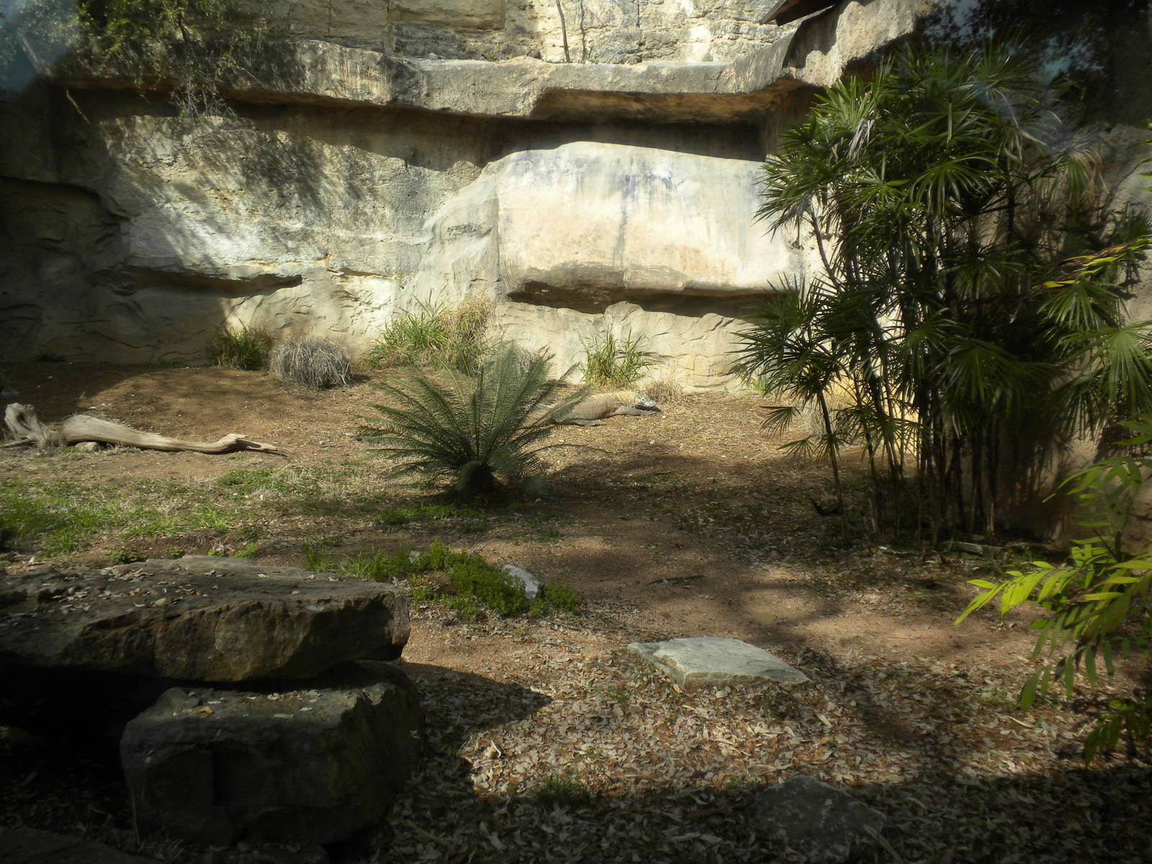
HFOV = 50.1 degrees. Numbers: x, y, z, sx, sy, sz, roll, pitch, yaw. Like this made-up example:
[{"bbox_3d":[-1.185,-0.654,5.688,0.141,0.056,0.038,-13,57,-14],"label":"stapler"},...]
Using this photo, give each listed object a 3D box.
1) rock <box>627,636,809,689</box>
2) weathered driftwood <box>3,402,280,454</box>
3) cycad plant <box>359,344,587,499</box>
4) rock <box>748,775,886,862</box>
[{"bbox_3d":[0.515,0.824,4.511,0.550,0.080,0.470,-1,6,-7],"label":"rock"},{"bbox_3d":[-3.420,-0.033,9.738,2.220,0.370,0.480,1,7,8],"label":"weathered driftwood"},{"bbox_3d":[-0.640,-0.101,7.888,1.480,0.960,1.400,0,6,0],"label":"cycad plant"},{"bbox_3d":[0.635,1.005,3.223,0.310,0.080,0.310,6,9,45],"label":"rock"}]

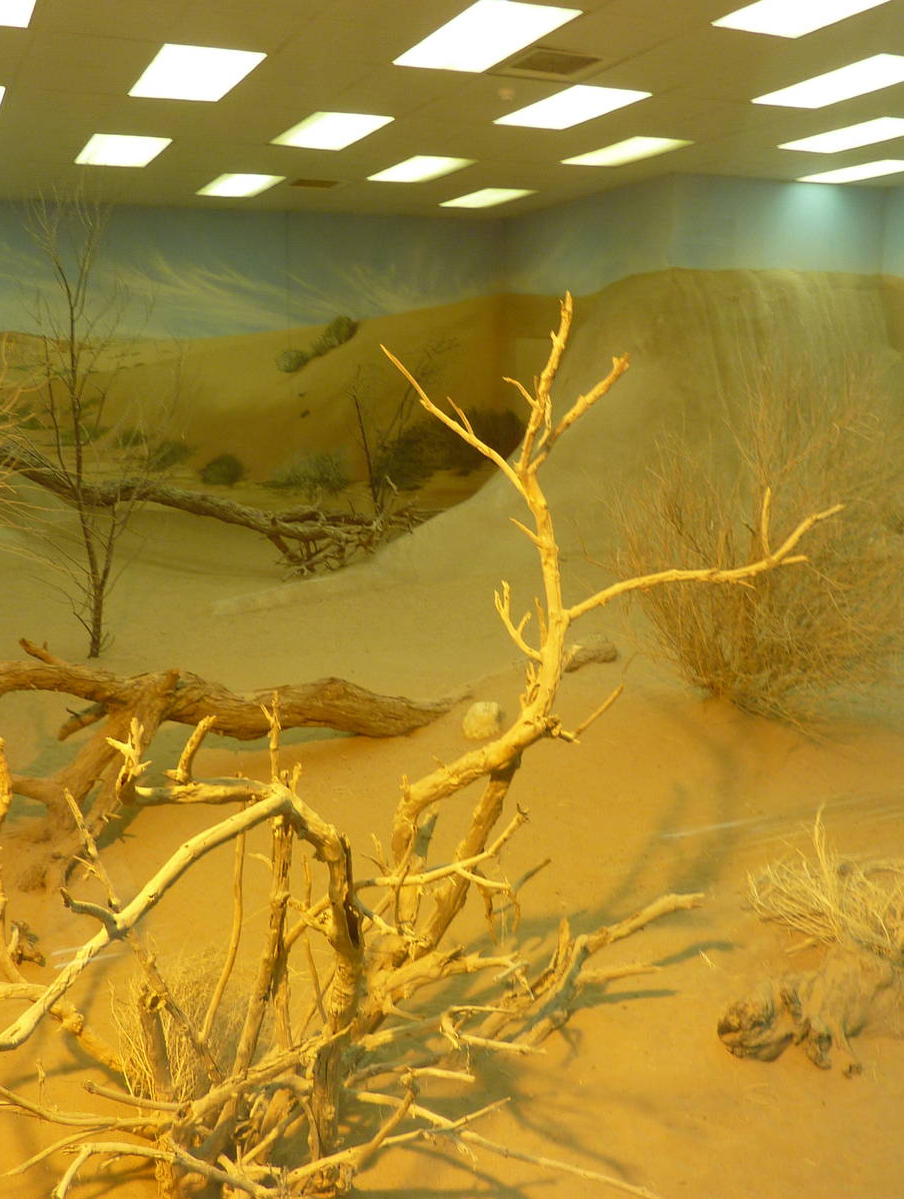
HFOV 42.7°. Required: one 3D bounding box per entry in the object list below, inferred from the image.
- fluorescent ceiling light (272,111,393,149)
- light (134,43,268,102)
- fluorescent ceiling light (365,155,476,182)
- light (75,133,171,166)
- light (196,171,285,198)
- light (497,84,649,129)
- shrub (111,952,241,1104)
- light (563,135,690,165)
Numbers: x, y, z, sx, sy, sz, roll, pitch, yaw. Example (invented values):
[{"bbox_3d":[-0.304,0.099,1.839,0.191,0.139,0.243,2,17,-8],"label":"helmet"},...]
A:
[{"bbox_3d":[-0.859,-3.286,8.092,0.560,0.070,1.160,-6,12,-24],"label":"fluorescent ceiling light"},{"bbox_3d":[-1.451,-2.970,6.492,0.570,0.070,1.160,-6,12,-24],"label":"light"},{"bbox_3d":[-0.267,-3.606,9.680,0.560,0.070,1.160,-6,12,-24],"label":"fluorescent ceiling light"},{"bbox_3d":[-2.475,-3.381,8.653,0.570,0.070,1.160,-6,12,-24],"label":"light"},{"bbox_3d":[-1.879,-3.688,10.236,0.570,0.070,1.160,-6,12,-24],"label":"light"},{"bbox_3d":[0.758,-3.200,7.481,0.570,0.070,1.160,-6,12,-24],"label":"light"},{"bbox_3d":[-0.576,0.903,2.454,0.320,0.310,0.300,-1,11,0],"label":"shrub"},{"bbox_3d":[1.359,-3.524,9.056,0.570,0.070,1.160,-6,12,-24],"label":"light"}]

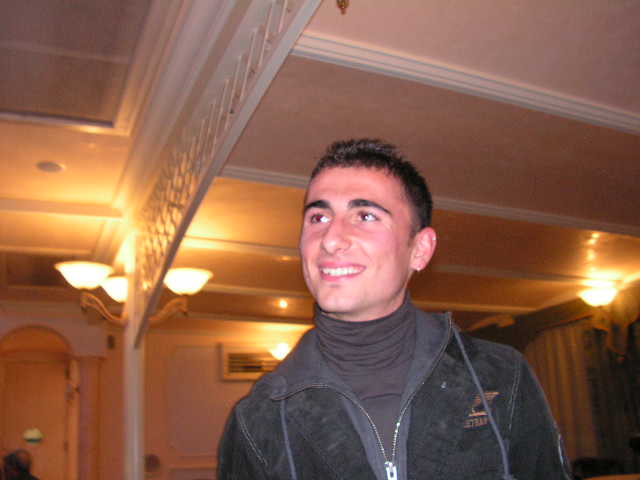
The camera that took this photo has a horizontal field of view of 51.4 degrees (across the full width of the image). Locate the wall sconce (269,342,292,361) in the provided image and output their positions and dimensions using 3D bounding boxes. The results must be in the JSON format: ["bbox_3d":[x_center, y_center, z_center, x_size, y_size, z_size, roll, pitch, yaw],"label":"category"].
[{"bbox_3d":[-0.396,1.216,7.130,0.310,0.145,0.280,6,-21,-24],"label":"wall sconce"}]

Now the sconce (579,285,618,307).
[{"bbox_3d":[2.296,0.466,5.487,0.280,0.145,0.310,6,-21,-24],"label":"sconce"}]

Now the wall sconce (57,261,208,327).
[{"bbox_3d":[-1.051,0.349,3.693,0.845,0.305,0.571,6,-21,-24],"label":"wall sconce"}]

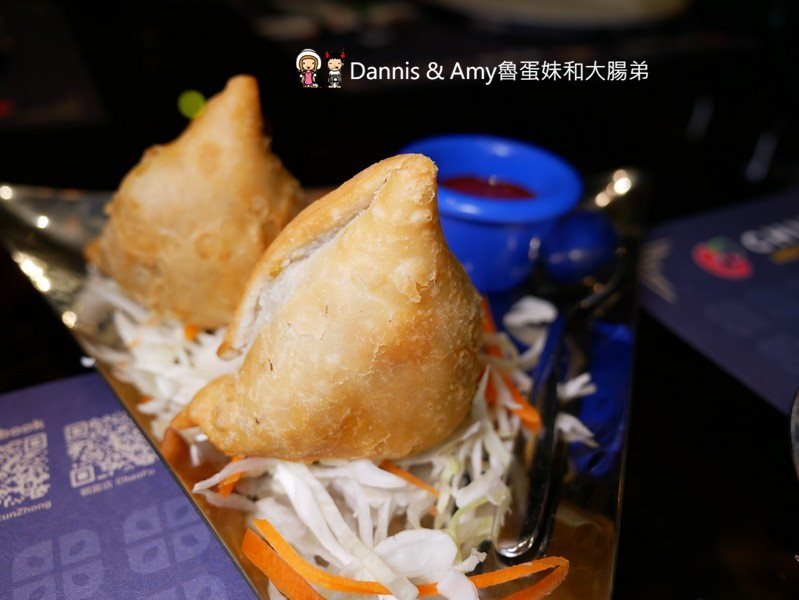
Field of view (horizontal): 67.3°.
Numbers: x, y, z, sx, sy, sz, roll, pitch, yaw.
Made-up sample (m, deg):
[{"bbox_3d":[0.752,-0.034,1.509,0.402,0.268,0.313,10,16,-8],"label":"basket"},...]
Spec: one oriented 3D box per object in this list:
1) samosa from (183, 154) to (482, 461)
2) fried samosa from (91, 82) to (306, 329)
[{"bbox_3d":[-0.011,-0.004,0.170,0.085,0.073,0.067,1,35,-9],"label":"samosa"},{"bbox_3d":[-0.070,-0.041,0.210,0.076,0.075,0.064,7,35,0],"label":"fried samosa"}]

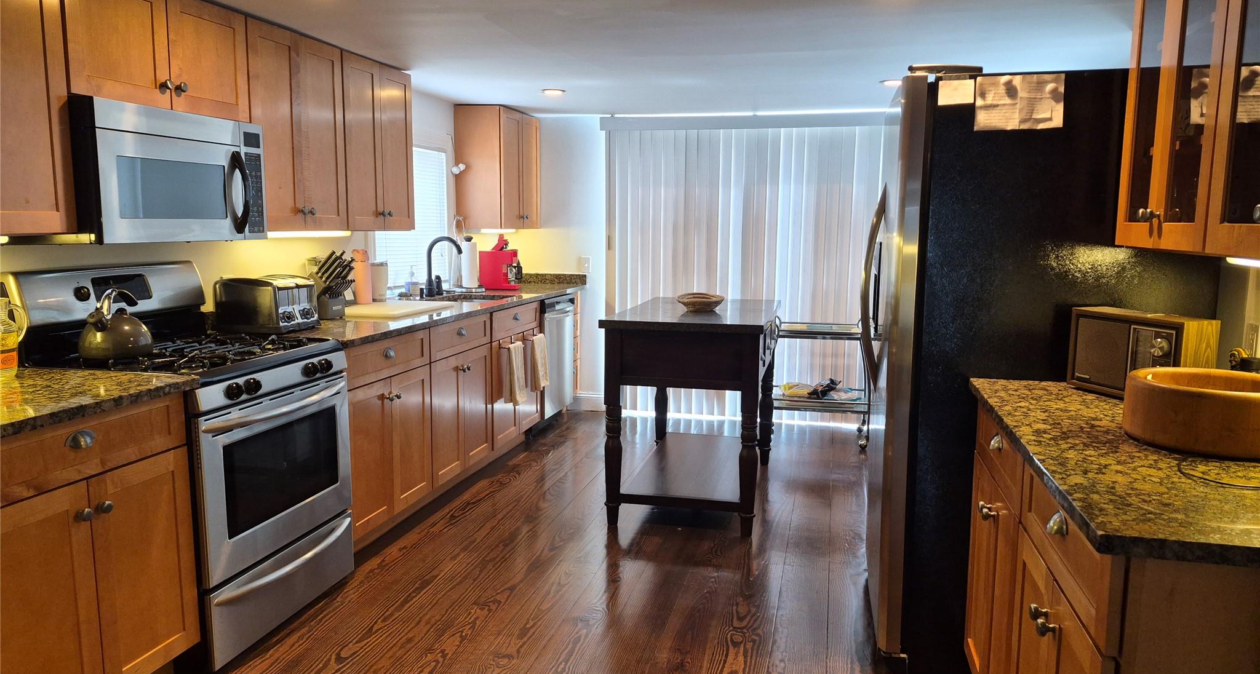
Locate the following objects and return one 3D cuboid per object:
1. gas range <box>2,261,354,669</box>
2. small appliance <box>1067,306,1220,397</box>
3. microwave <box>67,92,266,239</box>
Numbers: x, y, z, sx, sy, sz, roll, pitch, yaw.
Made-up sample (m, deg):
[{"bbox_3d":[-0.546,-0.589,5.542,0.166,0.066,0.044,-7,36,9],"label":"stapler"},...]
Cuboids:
[{"bbox_3d":[-1.443,0.366,2.891,0.680,1.200,0.757,2,8,14],"label":"gas range"},{"bbox_3d":[1.308,0.047,2.150,0.120,0.209,0.330,-2,8,-18],"label":"small appliance"},{"bbox_3d":[-1.606,-0.528,2.786,0.390,0.420,0.740,2,8,14],"label":"microwave"}]

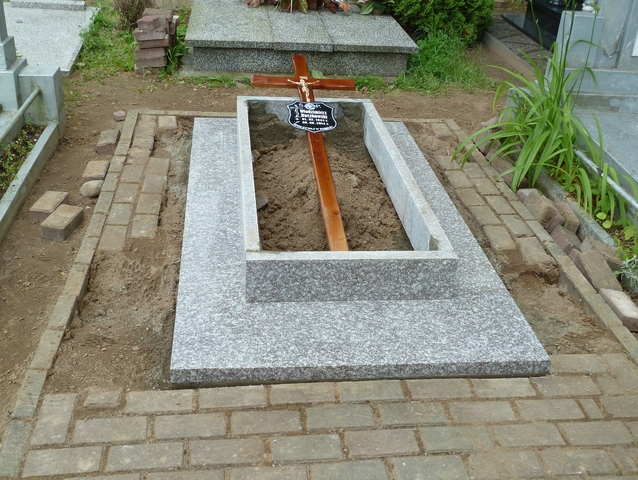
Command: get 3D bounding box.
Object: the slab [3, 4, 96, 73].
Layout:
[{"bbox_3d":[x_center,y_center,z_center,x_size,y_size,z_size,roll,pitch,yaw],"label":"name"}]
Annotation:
[{"bbox_3d":[-2.236,-1.575,5.707,0.870,0.046,1.995,0,29,-8],"label":"slab"}]

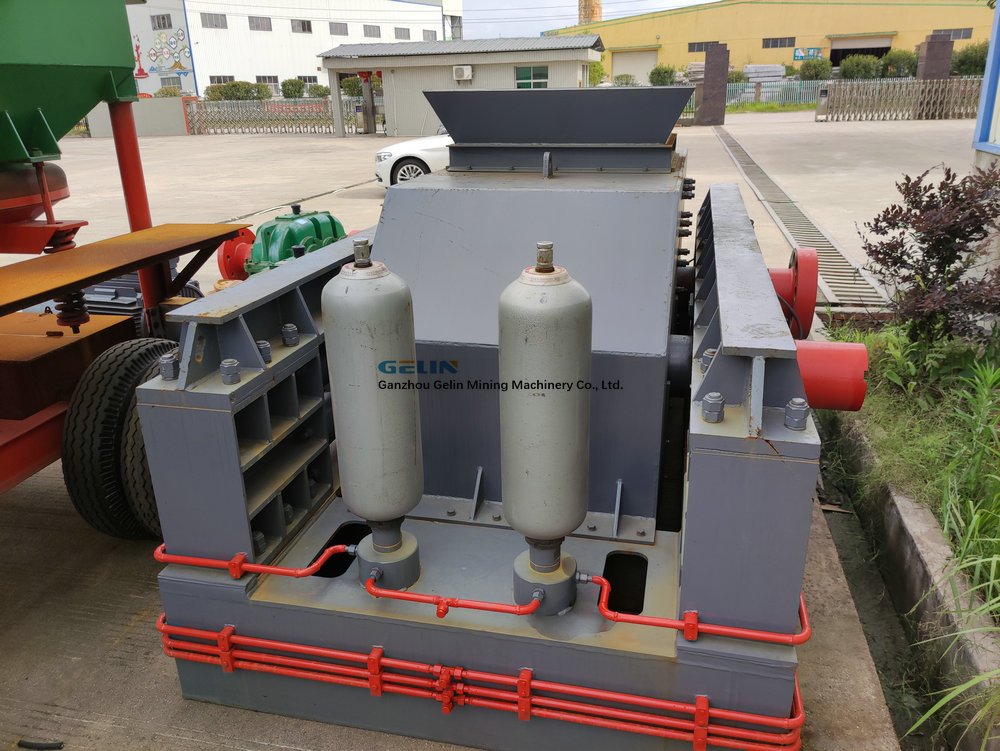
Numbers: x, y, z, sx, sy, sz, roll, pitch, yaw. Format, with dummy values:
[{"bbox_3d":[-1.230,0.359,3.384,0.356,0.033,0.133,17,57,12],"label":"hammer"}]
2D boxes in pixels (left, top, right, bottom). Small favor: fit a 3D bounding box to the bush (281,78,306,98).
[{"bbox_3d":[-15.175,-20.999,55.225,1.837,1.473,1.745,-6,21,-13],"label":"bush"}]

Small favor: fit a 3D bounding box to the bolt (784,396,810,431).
[{"bbox_3d":[0.679,0.087,1.713,0.052,0.062,0.052,4,21,13],"label":"bolt"}]

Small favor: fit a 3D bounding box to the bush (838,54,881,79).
[{"bbox_3d":[27.465,-23.459,57.614,2.952,2.139,2.804,8,23,23],"label":"bush"}]

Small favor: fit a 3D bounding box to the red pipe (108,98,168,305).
[{"bbox_3d":[-1.858,-0.822,3.862,0.110,1.102,0.110,4,21,13],"label":"red pipe"}]

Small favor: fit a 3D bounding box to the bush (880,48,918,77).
[{"bbox_3d":[26.092,-19.794,49.554,2.800,3.130,2.800,4,22,16],"label":"bush"}]

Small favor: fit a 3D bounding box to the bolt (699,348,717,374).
[{"bbox_3d":[0.593,-0.039,2.104,0.053,0.064,0.053,4,21,13],"label":"bolt"}]

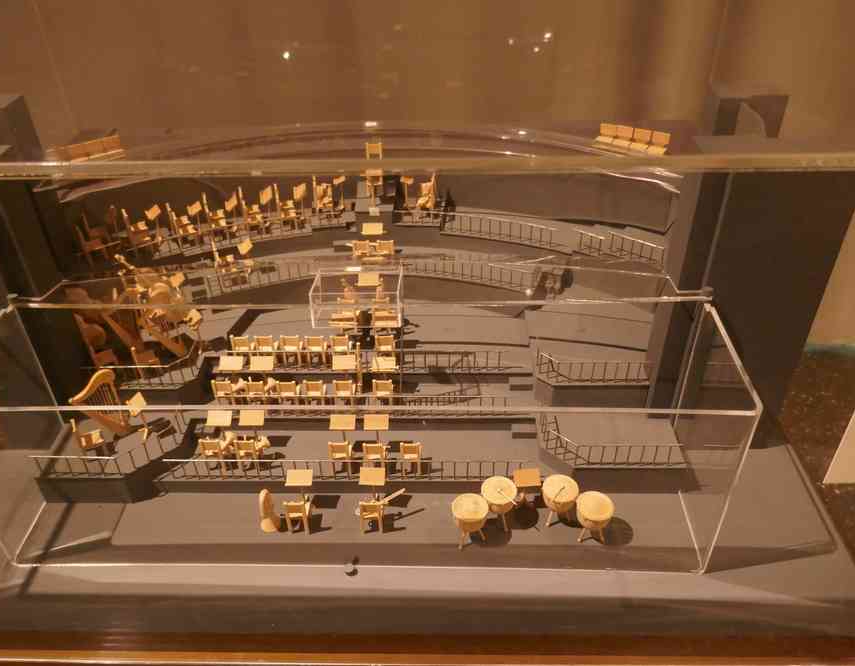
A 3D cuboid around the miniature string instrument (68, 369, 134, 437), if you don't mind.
[{"bbox_3d":[-0.350,0.073,0.738,0.053,0.087,0.014,-15,38,-19],"label":"miniature string instrument"}]

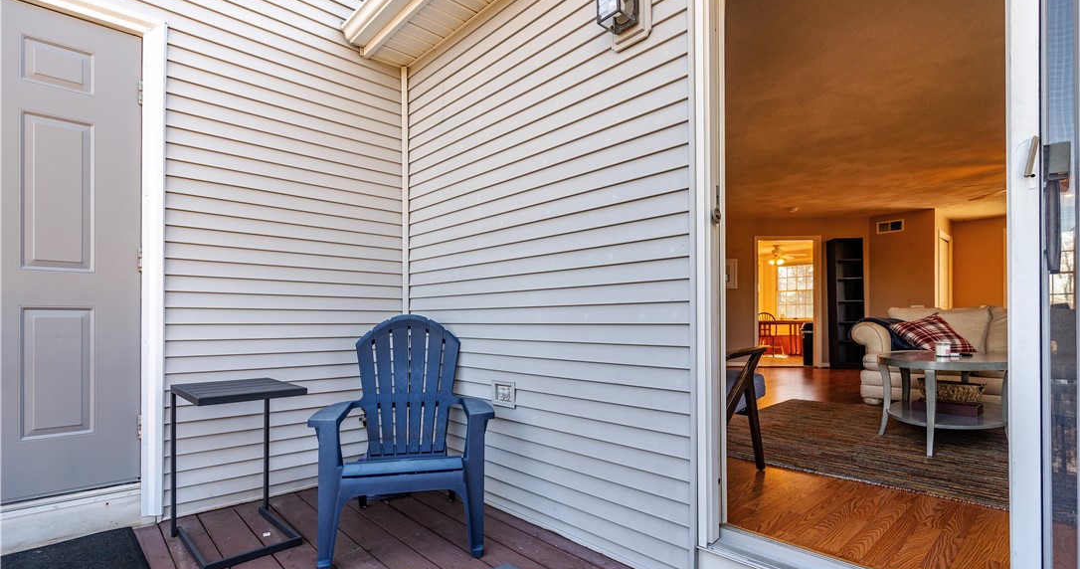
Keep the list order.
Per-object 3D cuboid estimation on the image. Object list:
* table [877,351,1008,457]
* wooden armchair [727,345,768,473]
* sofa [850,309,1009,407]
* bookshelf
[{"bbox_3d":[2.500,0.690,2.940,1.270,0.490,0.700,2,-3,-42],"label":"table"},{"bbox_3d":[0.645,0.527,2.330,0.650,0.750,0.620,3,-4,-44],"label":"wooden armchair"},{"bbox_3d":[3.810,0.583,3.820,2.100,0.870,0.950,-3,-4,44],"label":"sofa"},{"bbox_3d":[4.720,0.295,7.420,0.420,2.000,0.290,0,-3,4],"label":"bookshelf"}]

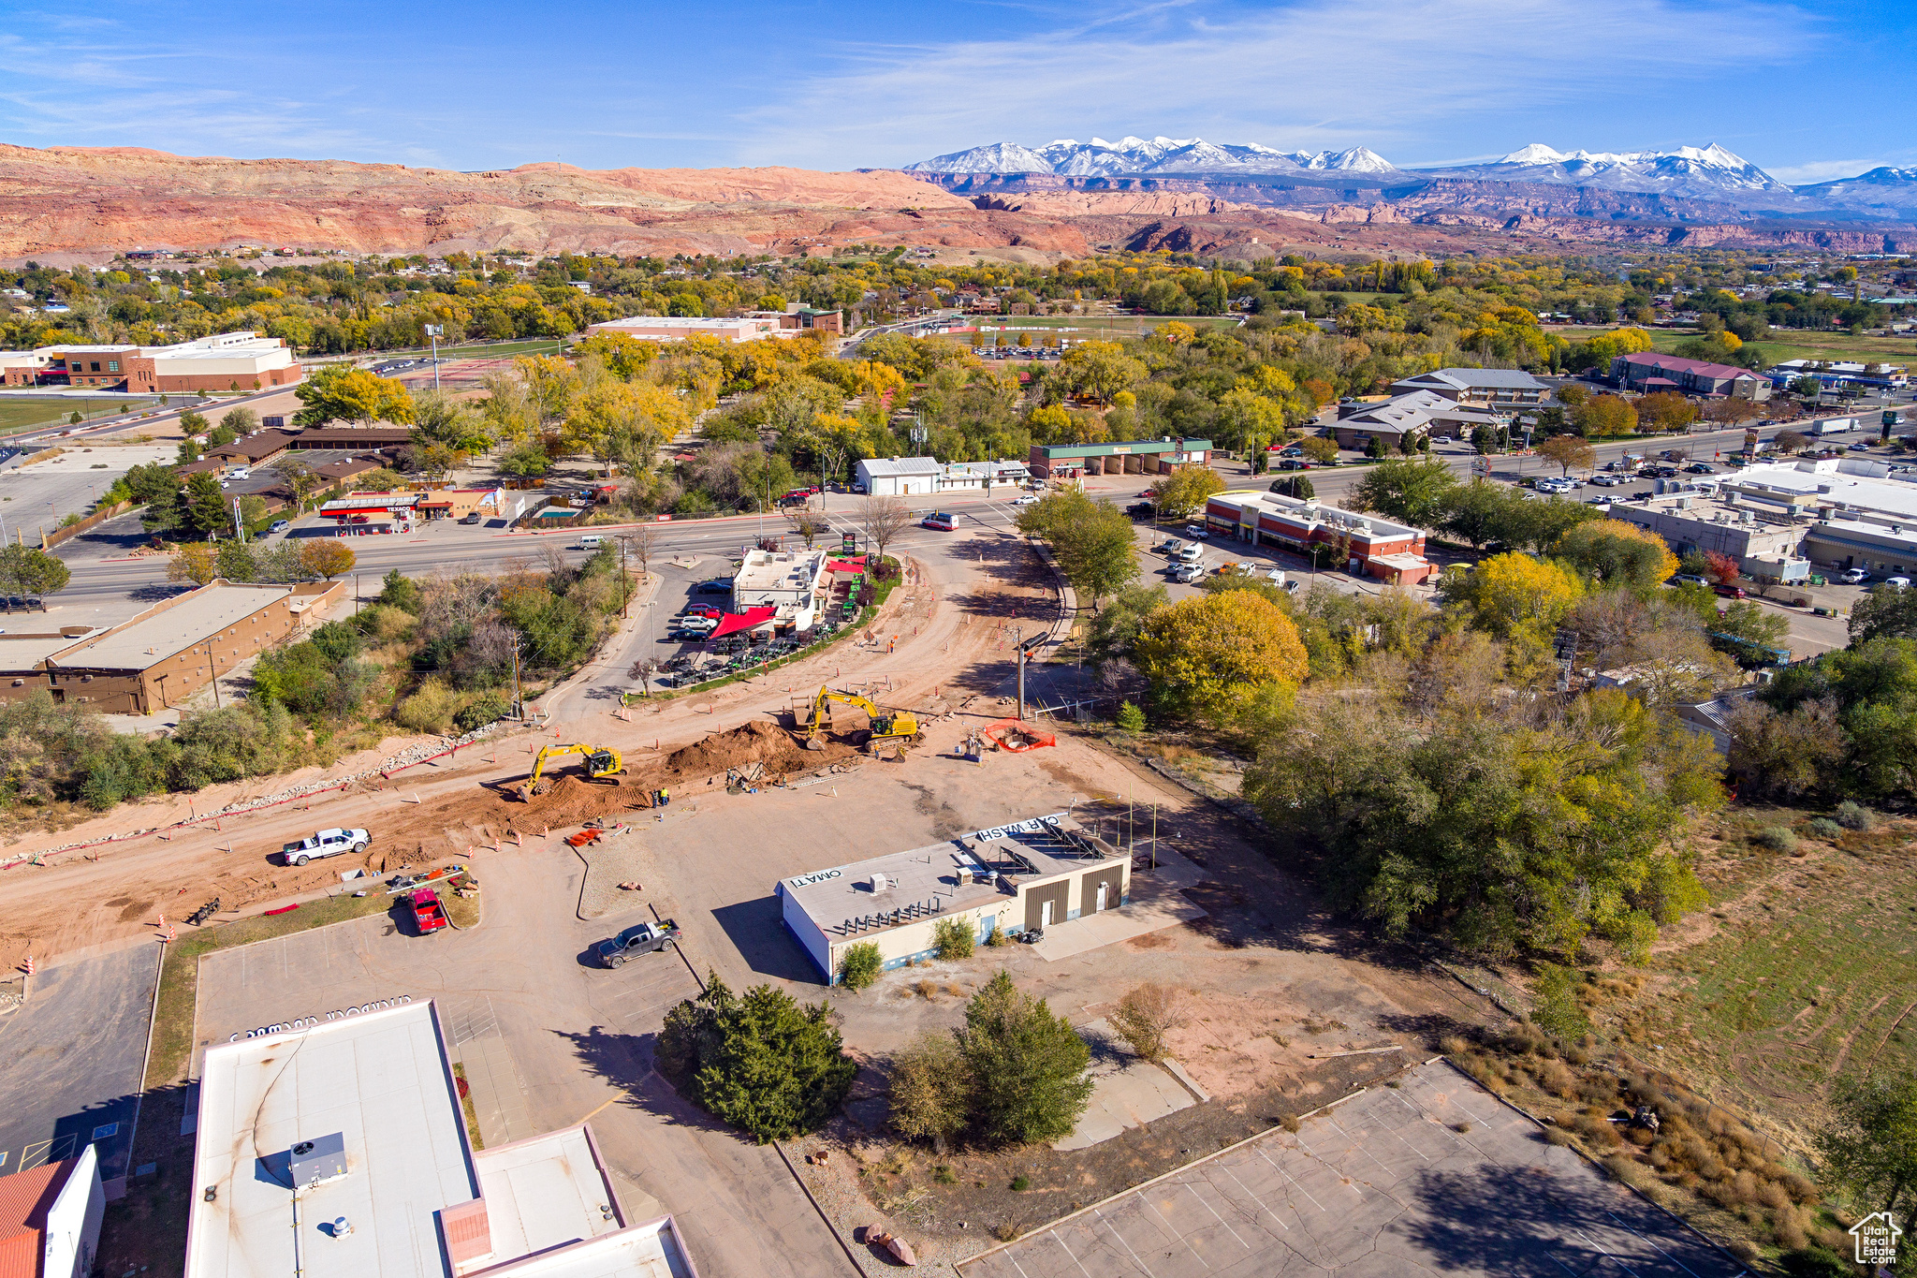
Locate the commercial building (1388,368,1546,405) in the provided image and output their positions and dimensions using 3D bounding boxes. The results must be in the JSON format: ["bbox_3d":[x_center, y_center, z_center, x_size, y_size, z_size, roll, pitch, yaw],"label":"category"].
[{"bbox_3d":[165.530,-82.780,403.240,47.000,10.000,27.000,4,18,8],"label":"commercial building"}]

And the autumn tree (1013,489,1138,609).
[{"bbox_3d":[16.832,-12.923,172.312,16.500,15.000,16.000,1,17,0],"label":"autumn tree"}]

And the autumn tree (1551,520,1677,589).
[{"bbox_3d":[97.520,-12.120,182.040,16.500,10.800,16.500,11,20,27],"label":"autumn tree"}]

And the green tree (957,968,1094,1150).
[{"bbox_3d":[3.600,22.740,69.060,7.000,8.400,7.000,1,18,0],"label":"green tree"}]

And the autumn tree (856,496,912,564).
[{"bbox_3d":[-11.480,-17.290,192.470,9.200,11.000,9.200,0,18,-3],"label":"autumn tree"}]

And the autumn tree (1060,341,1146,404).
[{"bbox_3d":[44.520,-80.070,373.930,25.000,19.500,25.000,3,18,6],"label":"autumn tree"}]

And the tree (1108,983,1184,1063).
[{"bbox_3d":[11.386,23.279,73.944,4.400,4.600,4.200,1,17,0],"label":"tree"}]

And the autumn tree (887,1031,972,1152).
[{"bbox_3d":[-1.563,24.605,65.933,4.700,6.600,4.700,1,17,0],"label":"autumn tree"}]

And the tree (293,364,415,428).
[{"bbox_3d":[-155.200,-61.920,314.550,27.500,16.000,27.500,-7,19,-25],"label":"tree"}]

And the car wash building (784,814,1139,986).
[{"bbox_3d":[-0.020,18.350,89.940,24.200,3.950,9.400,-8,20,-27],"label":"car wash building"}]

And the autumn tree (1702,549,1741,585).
[{"bbox_3d":[115.402,-10.748,184.724,5.200,5.400,5.200,1,17,0],"label":"autumn tree"}]

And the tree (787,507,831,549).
[{"bbox_3d":[-24.424,-18.052,200.025,6.600,6.400,6.400,1,17,0],"label":"tree"}]

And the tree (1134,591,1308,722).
[{"bbox_3d":[27.688,1.711,128.963,17.800,13.200,17.000,1,17,0],"label":"tree"}]

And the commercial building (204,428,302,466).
[{"bbox_3d":[-155.890,-42.040,270.870,11.000,3.800,28.500,-2,18,-10],"label":"commercial building"}]

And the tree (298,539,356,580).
[{"bbox_3d":[-91.130,-11.140,176.810,7.400,6.700,7.400,-8,20,-27],"label":"tree"}]

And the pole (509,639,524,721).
[{"bbox_3d":[-45.120,4.144,125.453,1.100,9.200,0.700,1,17,0],"label":"pole"}]

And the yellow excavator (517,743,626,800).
[{"bbox_3d":[-35.860,11.560,113.360,9.800,4.500,3.700,-9,20,-30],"label":"yellow excavator"}]

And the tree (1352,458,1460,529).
[{"bbox_3d":[78.447,-24.652,213.495,17.000,13.000,15.500,1,17,0],"label":"tree"}]

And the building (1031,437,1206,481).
[{"bbox_3d":[36.310,-40.240,271.950,42.000,6.100,8.600,-8,20,-25],"label":"building"}]

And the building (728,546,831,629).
[{"bbox_3d":[-23.680,-6.810,165.590,12.000,5.100,22.500,0,18,-2],"label":"building"}]

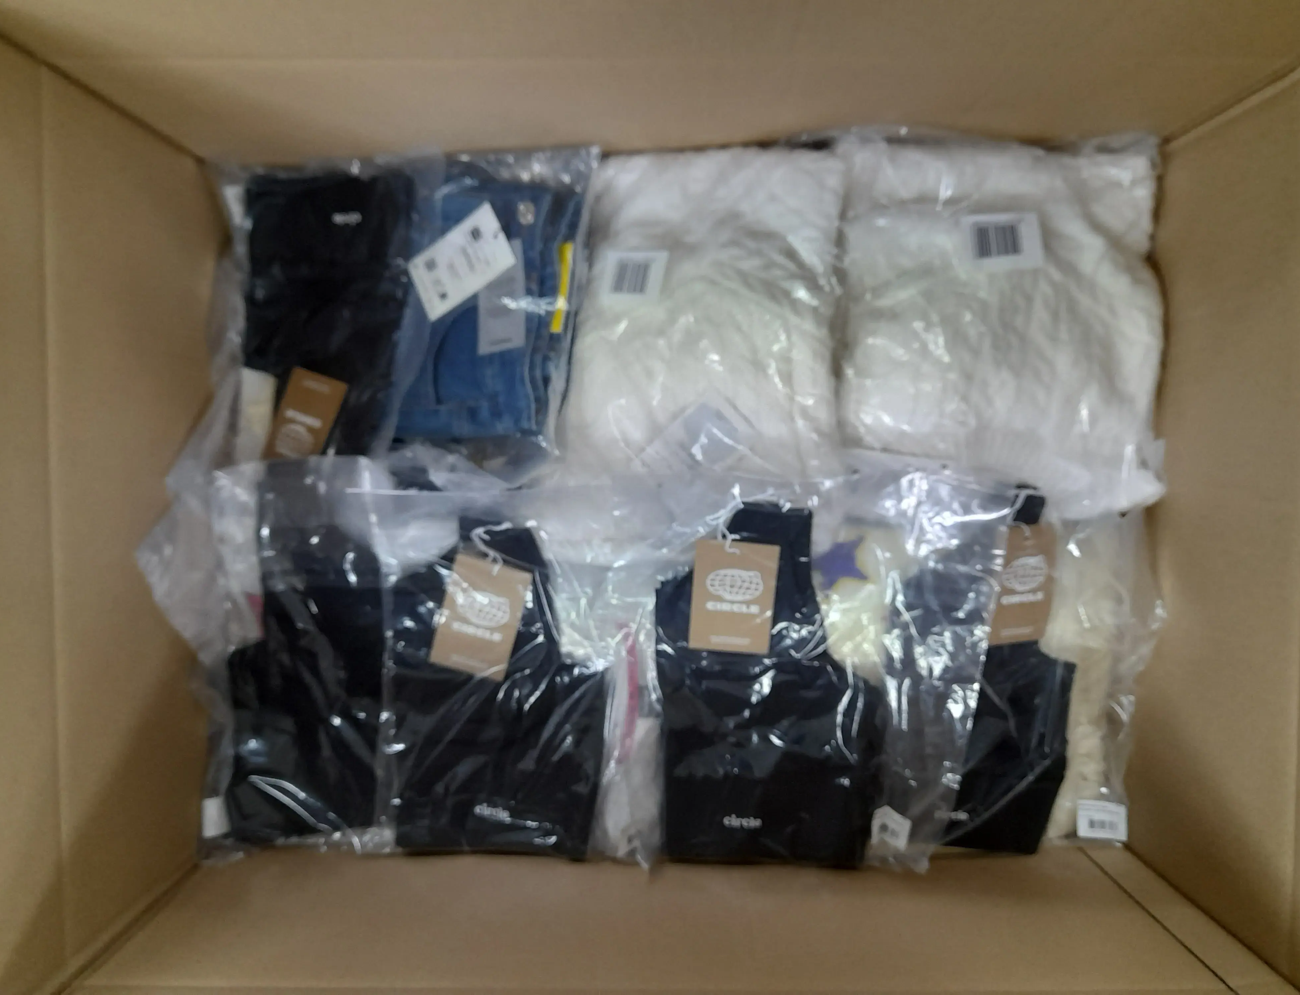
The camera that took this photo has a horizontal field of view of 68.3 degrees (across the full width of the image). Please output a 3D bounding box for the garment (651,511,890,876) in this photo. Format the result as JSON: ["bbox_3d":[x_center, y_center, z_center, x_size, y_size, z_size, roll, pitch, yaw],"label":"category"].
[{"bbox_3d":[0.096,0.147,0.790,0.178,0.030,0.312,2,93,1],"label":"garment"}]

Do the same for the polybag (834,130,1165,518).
[{"bbox_3d":[0.281,-0.135,0.785,0.262,0.075,0.298,1,93,1],"label":"polybag"}]

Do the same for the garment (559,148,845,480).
[{"bbox_3d":[0.043,-0.141,0.778,0.220,0.065,0.280,3,93,0],"label":"garment"}]

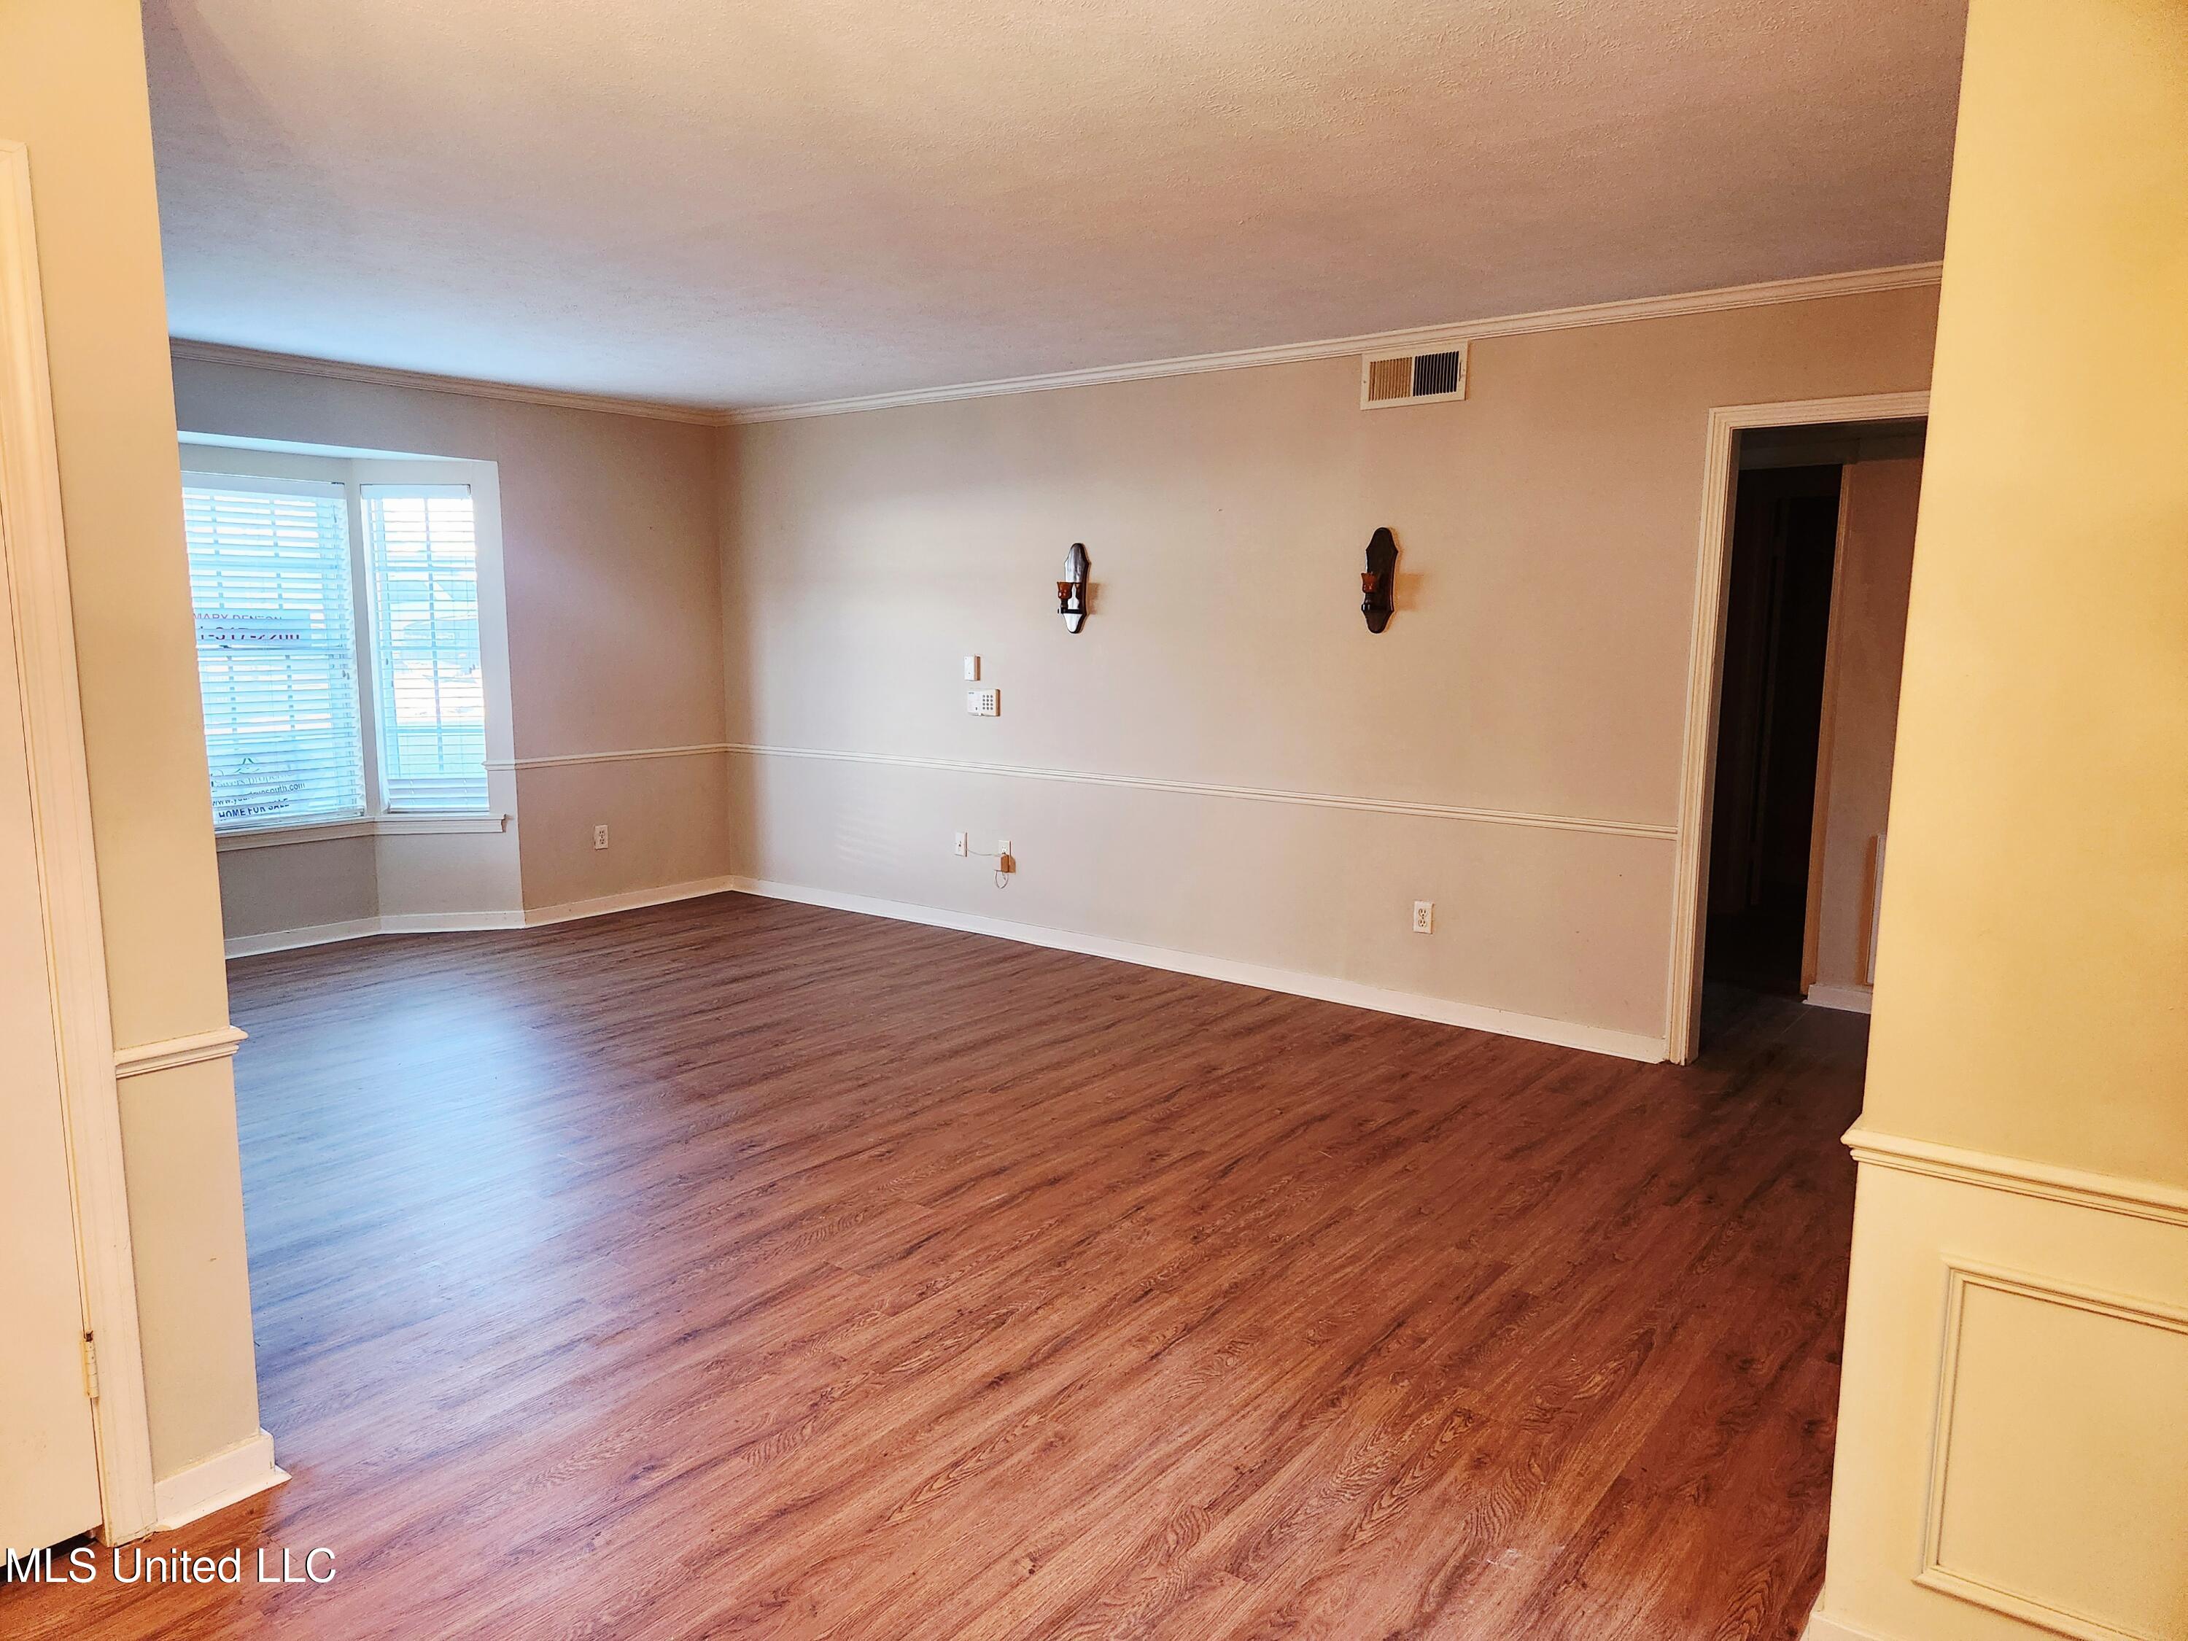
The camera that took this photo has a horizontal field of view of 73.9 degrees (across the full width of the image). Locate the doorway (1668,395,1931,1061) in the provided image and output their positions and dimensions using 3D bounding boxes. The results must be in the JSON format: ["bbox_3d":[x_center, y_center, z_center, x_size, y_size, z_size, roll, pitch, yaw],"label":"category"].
[{"bbox_3d":[2.304,-0.198,4.425,0.910,2.101,0.145,7,10,37],"label":"doorway"}]

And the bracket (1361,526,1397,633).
[{"bbox_3d":[1.008,-0.858,5.191,0.120,0.376,0.110,7,10,37],"label":"bracket"}]

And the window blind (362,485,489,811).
[{"bbox_3d":[-2.971,-0.753,6.493,0.442,1.453,0.055,-1,9,-11],"label":"window blind"}]

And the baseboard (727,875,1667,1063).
[{"bbox_3d":[0.003,0.542,6.228,4.765,0.094,0.022,7,10,37],"label":"baseboard"}]

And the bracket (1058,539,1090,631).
[{"bbox_3d":[-0.090,-0.960,6.027,0.120,0.365,0.110,7,10,37],"label":"bracket"}]

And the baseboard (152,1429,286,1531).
[{"bbox_3d":[-1.455,1.098,2.431,0.032,0.090,0.189,7,10,37],"label":"baseboard"}]

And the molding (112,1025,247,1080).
[{"bbox_3d":[-1.458,0.371,2.327,0.020,0.048,0.183,7,10,37],"label":"molding"}]

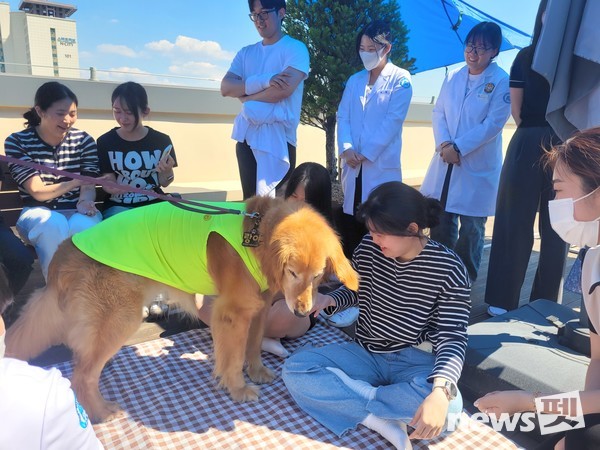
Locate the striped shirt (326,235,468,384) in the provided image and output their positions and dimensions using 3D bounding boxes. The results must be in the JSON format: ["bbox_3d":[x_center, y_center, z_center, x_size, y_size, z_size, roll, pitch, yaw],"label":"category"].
[{"bbox_3d":[0.373,0.285,1.691,0.510,0.470,0.380,3,11,19],"label":"striped shirt"}]

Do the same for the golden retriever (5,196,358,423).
[{"bbox_3d":[-0.413,0.287,1.640,1.170,0.730,0.370,-2,11,-11],"label":"golden retriever"}]

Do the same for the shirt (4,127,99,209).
[{"bbox_3d":[-1.305,-0.287,2.367,0.460,0.450,0.280,-8,13,-36],"label":"shirt"}]

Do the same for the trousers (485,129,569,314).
[{"bbox_3d":[1.228,-0.037,2.455,0.410,0.980,0.280,5,12,24],"label":"trousers"}]

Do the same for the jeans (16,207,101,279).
[{"bbox_3d":[-1.216,0.179,2.270,0.400,0.570,0.570,-8,13,-36],"label":"jeans"}]

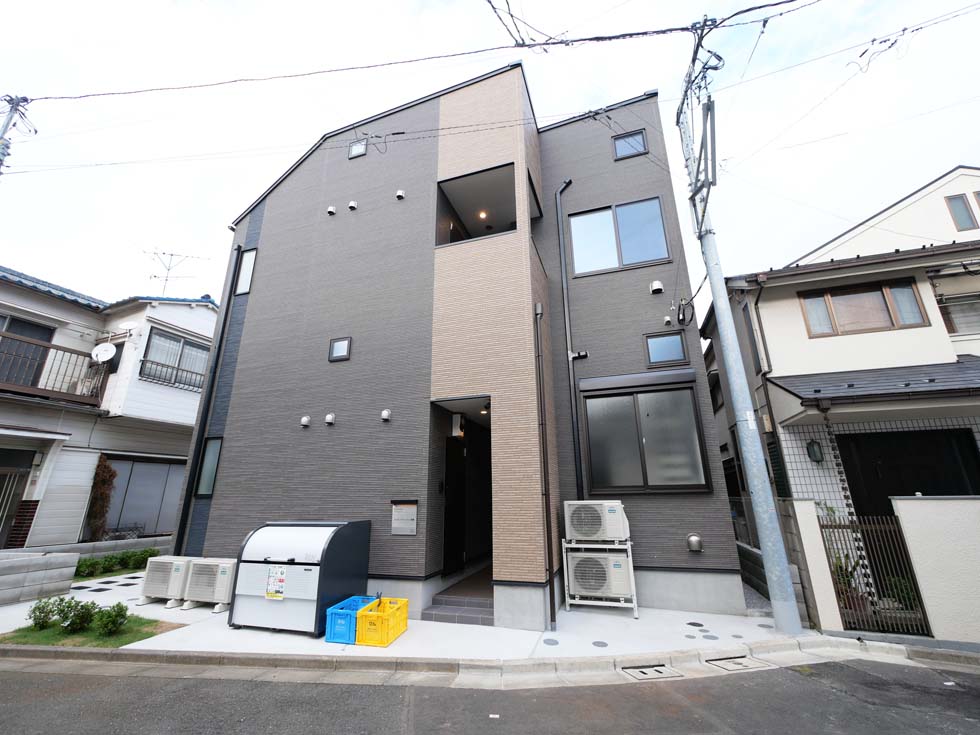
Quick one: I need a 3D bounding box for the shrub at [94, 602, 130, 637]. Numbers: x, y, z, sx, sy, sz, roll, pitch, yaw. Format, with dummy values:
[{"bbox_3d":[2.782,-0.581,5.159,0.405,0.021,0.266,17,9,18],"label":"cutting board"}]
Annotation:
[{"bbox_3d":[-4.452,2.954,4.661,0.300,0.320,0.300,-6,-18,17],"label":"shrub"}]

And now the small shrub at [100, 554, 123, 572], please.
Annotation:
[{"bbox_3d":[-7.916,4.094,8.296,0.360,0.330,0.360,-6,-18,17],"label":"small shrub"}]

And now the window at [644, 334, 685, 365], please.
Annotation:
[{"bbox_3d":[2.759,-0.276,6.205,0.595,0.563,0.090,-6,-18,17],"label":"window"}]

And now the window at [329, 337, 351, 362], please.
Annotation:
[{"bbox_3d":[-2.468,-0.286,6.564,0.413,0.402,0.090,-6,-18,17],"label":"window"}]

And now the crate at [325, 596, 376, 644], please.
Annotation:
[{"bbox_3d":[-1.520,2.868,4.505,0.383,0.294,0.581,-6,-18,17],"label":"crate"}]

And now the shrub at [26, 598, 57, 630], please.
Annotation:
[{"bbox_3d":[-5.435,2.994,4.822,0.263,0.341,0.279,-6,-18,17],"label":"shrub"}]

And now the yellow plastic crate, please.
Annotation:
[{"bbox_3d":[-1.189,2.869,4.476,0.366,0.310,0.530,-4,-17,12],"label":"yellow plastic crate"}]

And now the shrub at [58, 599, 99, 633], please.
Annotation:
[{"bbox_3d":[-4.844,2.926,4.674,0.372,0.369,0.372,-6,-18,17],"label":"shrub"}]

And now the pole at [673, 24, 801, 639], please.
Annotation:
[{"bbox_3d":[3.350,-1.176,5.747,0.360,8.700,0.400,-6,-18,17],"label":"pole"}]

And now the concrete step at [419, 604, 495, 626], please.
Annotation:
[{"bbox_3d":[-0.361,3.143,5.028,0.955,0.095,0.320,-6,-18,17],"label":"concrete step"}]

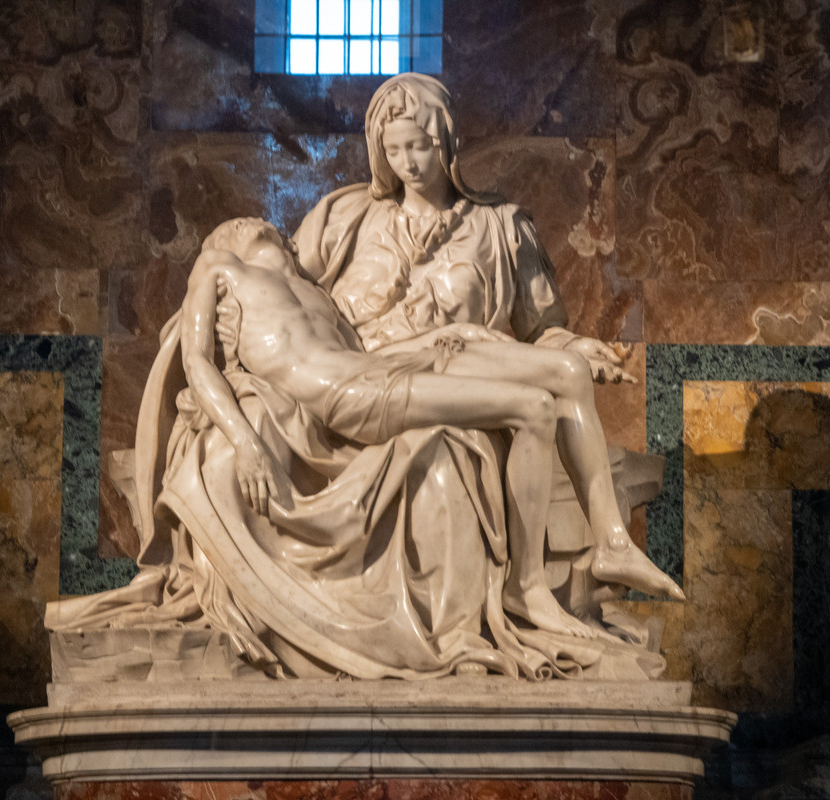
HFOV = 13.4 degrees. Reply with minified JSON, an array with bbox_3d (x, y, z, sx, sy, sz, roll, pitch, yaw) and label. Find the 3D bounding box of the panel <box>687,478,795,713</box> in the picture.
[{"bbox_3d":[1.010,0.630,11.076,0.342,0.700,0.040,0,-9,-1],"label":"panel"}]

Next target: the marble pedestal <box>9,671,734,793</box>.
[{"bbox_3d":[-0.126,0.959,9.922,2.064,0.305,1.100,0,-9,0],"label":"marble pedestal"}]

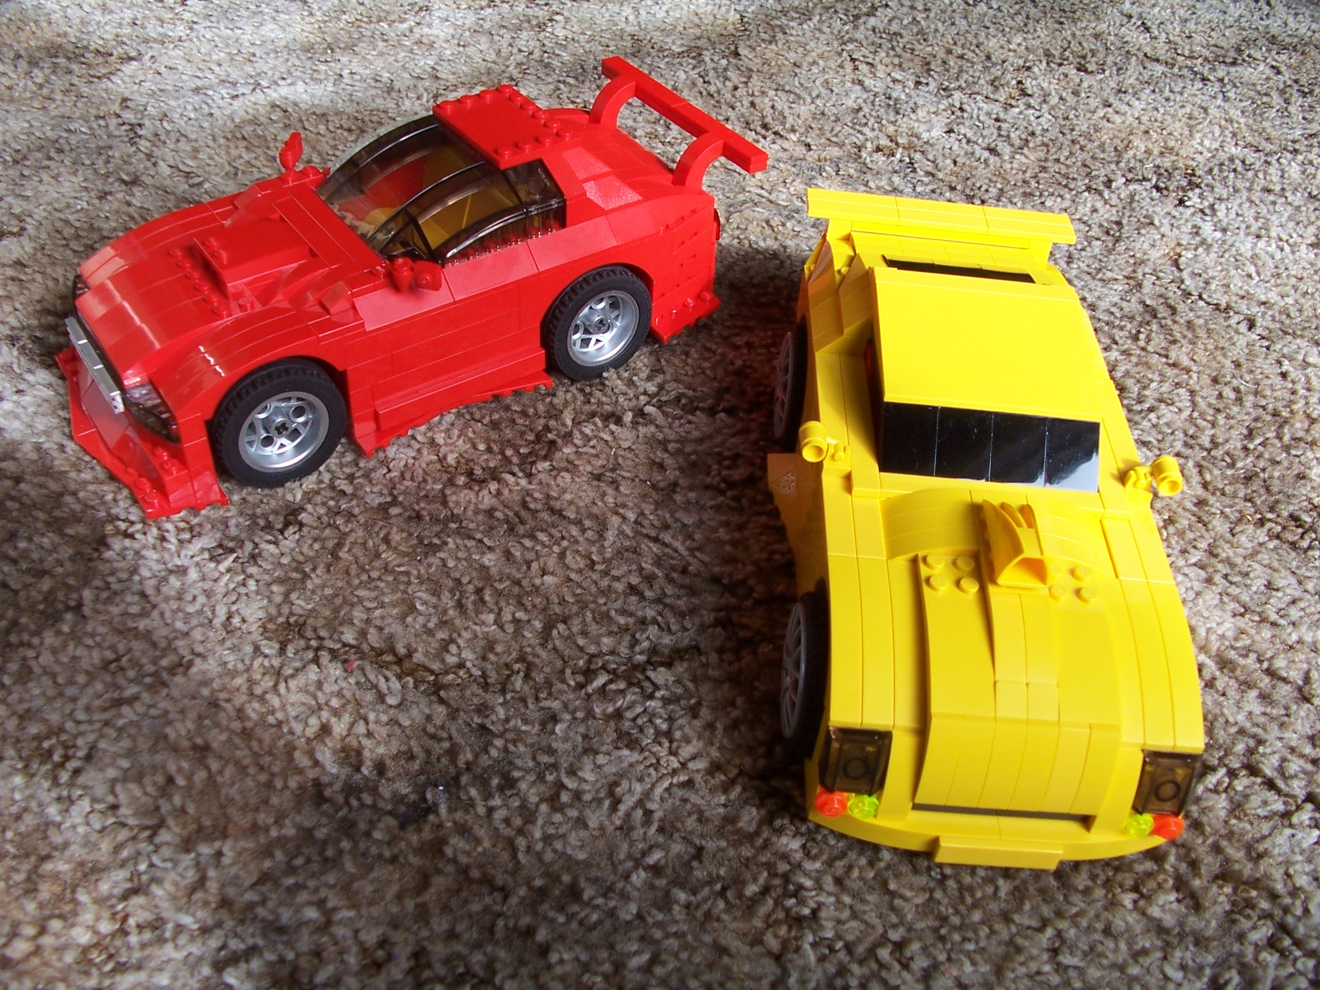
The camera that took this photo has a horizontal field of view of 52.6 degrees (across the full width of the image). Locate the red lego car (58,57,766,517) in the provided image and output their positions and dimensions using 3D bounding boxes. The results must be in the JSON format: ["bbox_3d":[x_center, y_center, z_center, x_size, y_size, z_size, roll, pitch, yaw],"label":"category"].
[{"bbox_3d":[-0.090,-0.086,0.471,0.246,0.079,0.112,-24,48,-27],"label":"red lego car"}]

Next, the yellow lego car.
[{"bbox_3d":[0.095,-0.006,0.415,0.112,0.082,0.238,5,44,-2],"label":"yellow lego car"}]

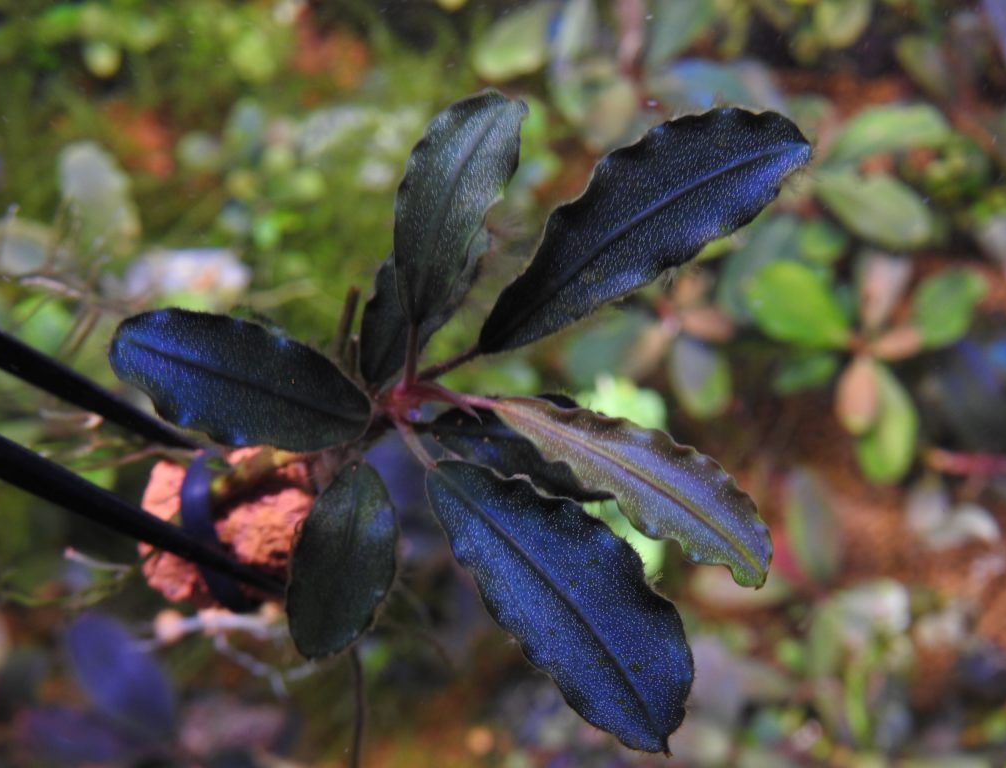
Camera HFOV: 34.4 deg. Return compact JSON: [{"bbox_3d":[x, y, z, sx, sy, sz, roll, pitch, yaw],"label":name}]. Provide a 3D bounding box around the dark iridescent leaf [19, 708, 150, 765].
[{"bbox_3d":[-0.090,0.076,0.350,0.028,0.005,0.010,14,62,-3],"label":"dark iridescent leaf"}]

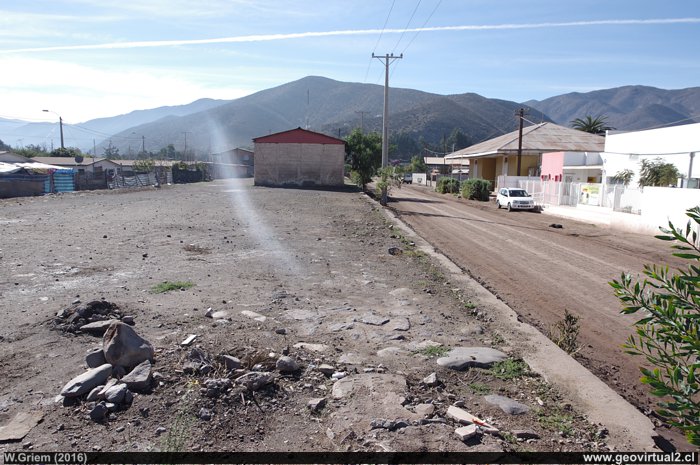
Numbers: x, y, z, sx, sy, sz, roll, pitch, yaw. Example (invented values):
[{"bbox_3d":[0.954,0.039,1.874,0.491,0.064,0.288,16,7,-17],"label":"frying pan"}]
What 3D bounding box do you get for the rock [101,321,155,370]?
[{"bbox_3d":[-2.043,1.033,4.300,0.440,0.380,0.370,-3,7,-26],"label":"rock"}]

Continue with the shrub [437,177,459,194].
[{"bbox_3d":[12.257,-5.824,58.000,2.900,2.150,2.600,0,7,0],"label":"shrub"}]

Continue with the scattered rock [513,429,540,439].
[{"bbox_3d":[1.118,1.274,2.955,0.165,0.040,0.080,1,7,-2],"label":"scattered rock"}]

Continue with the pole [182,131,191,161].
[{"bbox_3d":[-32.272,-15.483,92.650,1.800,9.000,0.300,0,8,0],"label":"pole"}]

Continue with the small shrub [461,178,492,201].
[{"bbox_3d":[12.484,-4.214,46.000,2.900,2.150,2.600,0,7,0],"label":"small shrub"}]

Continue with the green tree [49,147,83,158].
[{"bbox_3d":[-33.185,-7.830,55.087,3.800,4.550,3.600,1,7,-2],"label":"green tree"}]

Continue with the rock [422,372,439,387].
[{"bbox_3d":[0.678,1.232,3.920,0.116,0.083,0.089,1,7,0],"label":"rock"}]

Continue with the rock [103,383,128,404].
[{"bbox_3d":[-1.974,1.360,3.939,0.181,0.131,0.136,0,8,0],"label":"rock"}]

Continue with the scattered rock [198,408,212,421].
[{"bbox_3d":[-1.030,1.298,3.324,0.079,0.061,0.069,1,7,0],"label":"scattered rock"}]

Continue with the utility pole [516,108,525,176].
[{"bbox_3d":[14.549,-6.416,39.906,0.350,8.200,0.350,1,7,-2],"label":"utility pole"}]

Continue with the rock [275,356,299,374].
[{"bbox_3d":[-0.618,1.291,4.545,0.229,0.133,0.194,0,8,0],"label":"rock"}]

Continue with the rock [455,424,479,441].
[{"bbox_3d":[0.786,1.353,3.153,0.146,0.045,0.092,-5,9,-38],"label":"rock"}]

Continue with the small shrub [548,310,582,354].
[{"bbox_3d":[2.114,1.023,4.634,0.330,0.530,0.330,1,7,0],"label":"small shrub"}]

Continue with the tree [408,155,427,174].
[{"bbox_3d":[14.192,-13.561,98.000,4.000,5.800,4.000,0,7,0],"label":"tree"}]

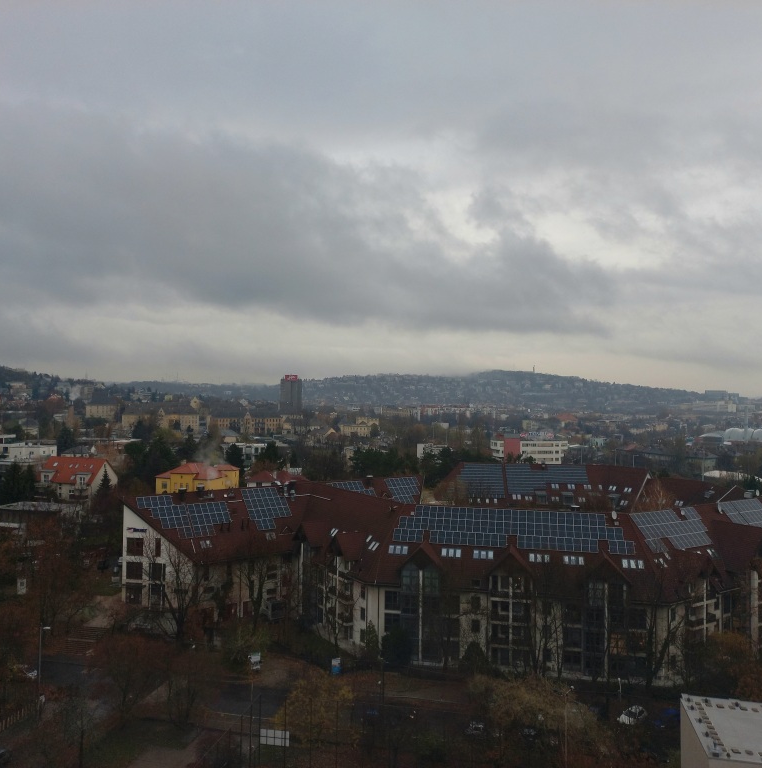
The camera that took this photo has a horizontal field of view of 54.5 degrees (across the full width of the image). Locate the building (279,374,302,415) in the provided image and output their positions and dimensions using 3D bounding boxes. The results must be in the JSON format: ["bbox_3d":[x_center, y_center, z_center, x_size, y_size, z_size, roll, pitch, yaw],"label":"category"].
[{"bbox_3d":[-104.000,18.920,857.806,23.000,59.000,20.000,0,-1,5],"label":"building"}]

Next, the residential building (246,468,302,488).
[{"bbox_3d":[-29.800,28.905,206.558,13.500,9.300,11.500,0,-1,10],"label":"residential building"}]

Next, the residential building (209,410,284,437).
[{"bbox_3d":[-108.500,31.662,599.565,58.000,21.140,17.000,0,-1,3],"label":"residential building"}]

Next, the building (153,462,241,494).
[{"bbox_3d":[-51.200,27.872,207.575,19.000,11.400,15.000,0,-1,12],"label":"building"}]

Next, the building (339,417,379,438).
[{"bbox_3d":[-17.500,34.651,594.516,31.000,16.000,18.000,0,-1,5],"label":"building"}]

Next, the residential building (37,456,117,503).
[{"bbox_3d":[-81.300,26.326,198.599,17.000,12.200,12.500,0,-1,14],"label":"residential building"}]

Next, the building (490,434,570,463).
[{"bbox_3d":[66.300,31.282,334.536,34.000,16.900,15.000,0,-1,0],"label":"building"}]

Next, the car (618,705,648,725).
[{"bbox_3d":[27.300,35.878,80.028,1.750,1.450,4.000,-1,-1,37],"label":"car"}]

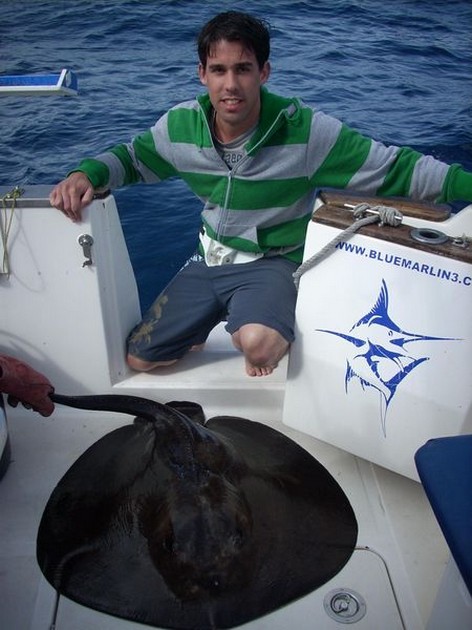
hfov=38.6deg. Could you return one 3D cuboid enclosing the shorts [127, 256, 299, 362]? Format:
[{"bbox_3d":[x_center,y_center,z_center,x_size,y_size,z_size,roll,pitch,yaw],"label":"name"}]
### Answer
[{"bbox_3d":[-0.068,-0.020,1.930,0.460,0.310,0.460,7,34,10],"label":"shorts"}]

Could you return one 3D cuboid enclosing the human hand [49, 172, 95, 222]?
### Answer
[{"bbox_3d":[-0.393,-0.283,1.610,0.100,0.095,0.125,5,33,8],"label":"human hand"}]

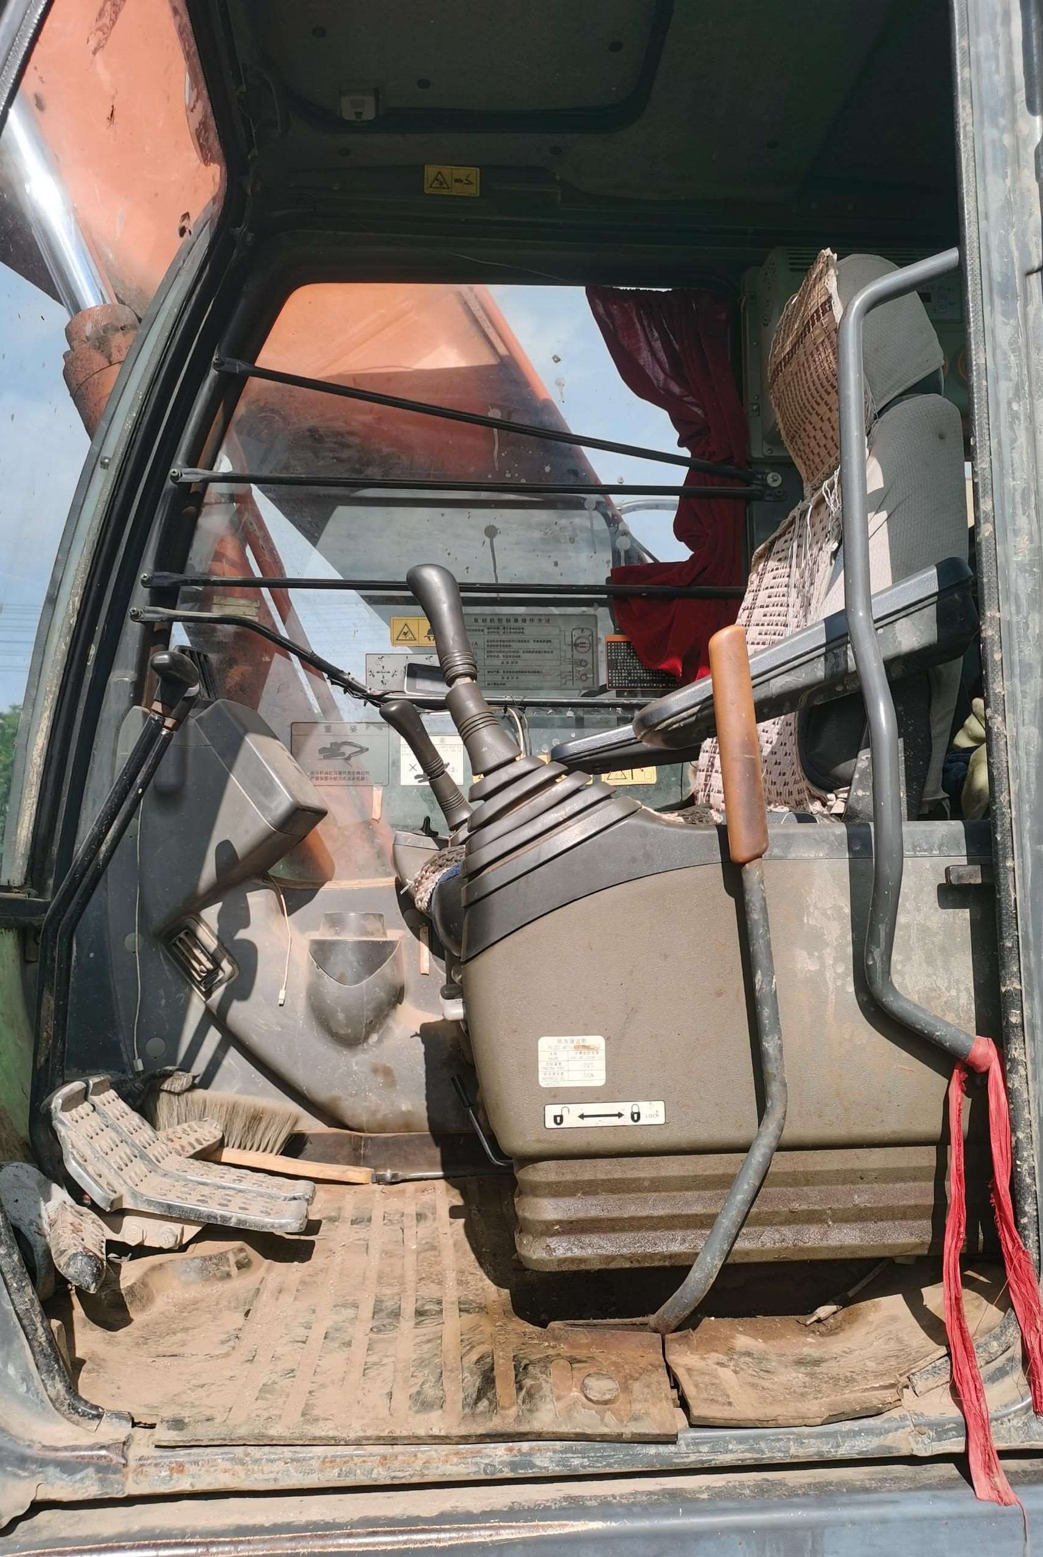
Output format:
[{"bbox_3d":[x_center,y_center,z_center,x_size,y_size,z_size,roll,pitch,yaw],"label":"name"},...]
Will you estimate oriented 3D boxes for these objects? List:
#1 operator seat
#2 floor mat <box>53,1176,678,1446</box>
[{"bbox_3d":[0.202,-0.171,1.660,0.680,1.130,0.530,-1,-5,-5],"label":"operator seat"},{"bbox_3d":[-0.203,0.546,1.378,0.580,0.045,0.880,-1,-5,-5],"label":"floor mat"}]

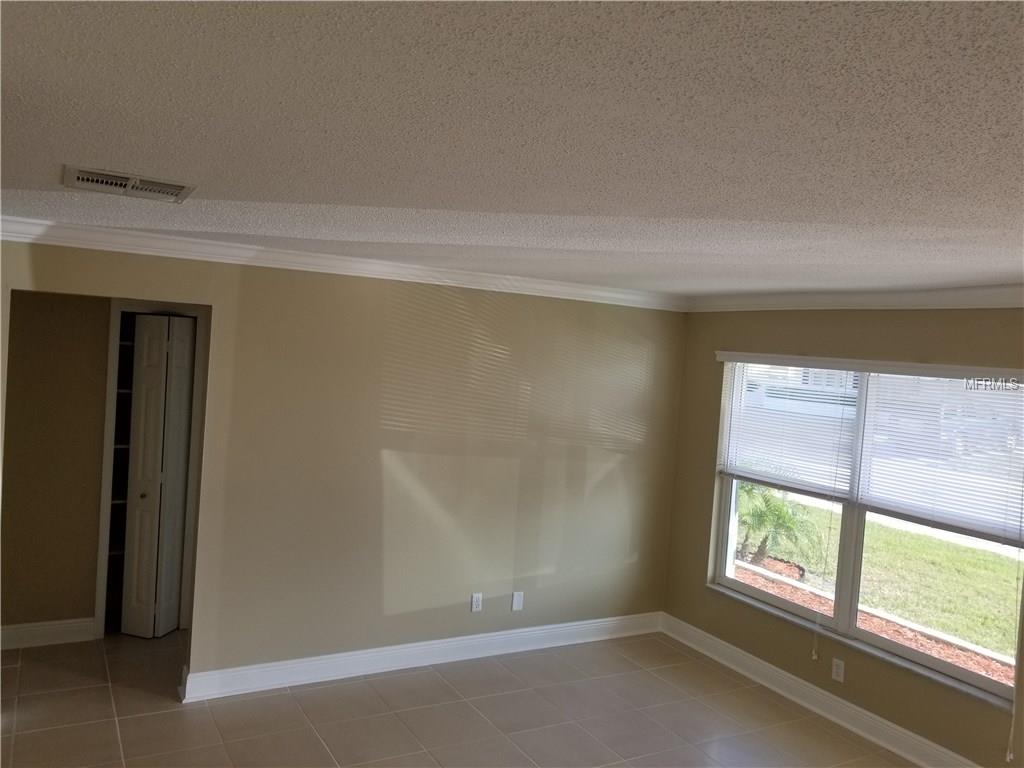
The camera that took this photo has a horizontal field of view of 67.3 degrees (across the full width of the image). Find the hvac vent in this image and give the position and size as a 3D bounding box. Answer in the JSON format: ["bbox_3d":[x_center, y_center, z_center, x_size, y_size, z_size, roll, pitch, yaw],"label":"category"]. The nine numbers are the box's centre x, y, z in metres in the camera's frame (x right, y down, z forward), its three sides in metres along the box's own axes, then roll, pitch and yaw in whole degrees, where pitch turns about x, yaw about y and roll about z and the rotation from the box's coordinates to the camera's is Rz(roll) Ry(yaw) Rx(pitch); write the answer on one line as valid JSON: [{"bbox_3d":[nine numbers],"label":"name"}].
[{"bbox_3d":[-1.227,-0.634,2.471,0.355,0.022,0.325,3,2,-29],"label":"hvac vent"}]

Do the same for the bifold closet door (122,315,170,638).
[{"bbox_3d":[-2.302,0.588,4.855,0.230,2.015,0.035,4,2,11],"label":"bifold closet door"}]

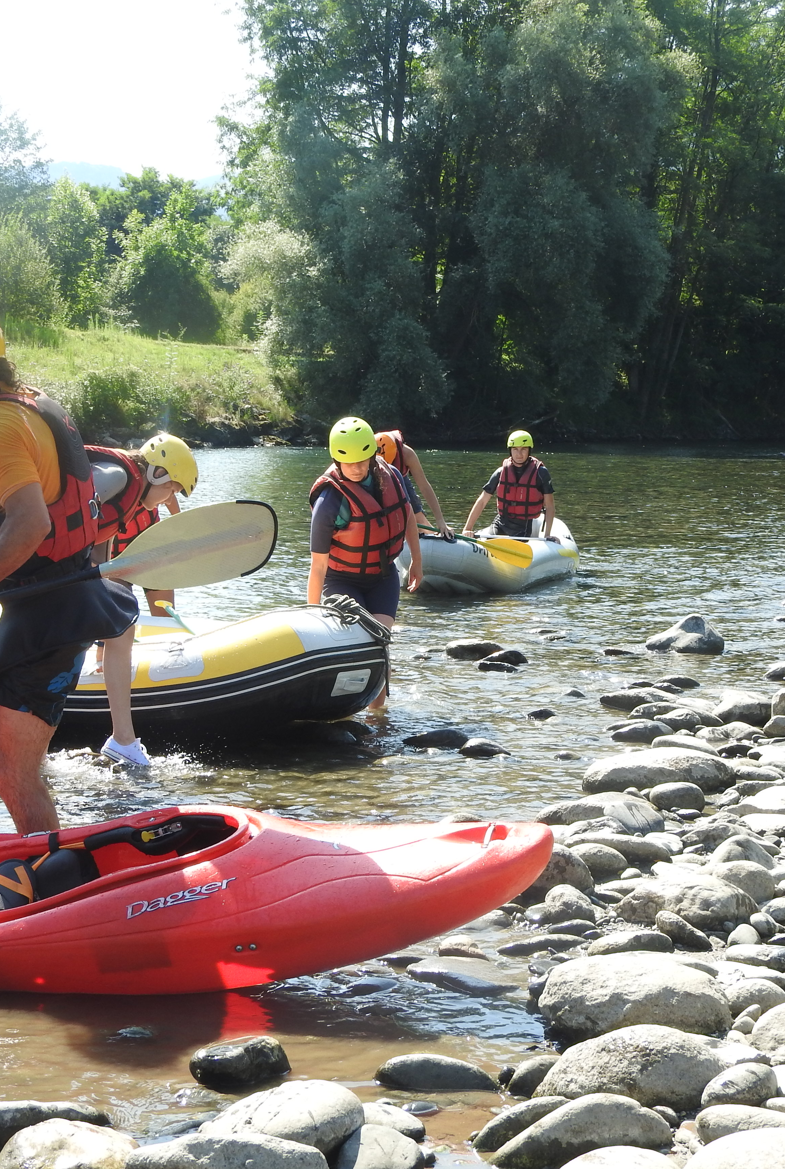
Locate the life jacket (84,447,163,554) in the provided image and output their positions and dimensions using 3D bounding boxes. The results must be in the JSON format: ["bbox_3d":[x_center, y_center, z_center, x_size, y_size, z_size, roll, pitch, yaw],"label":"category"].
[{"bbox_3d":[-1.297,-0.342,9.650,0.520,0.310,0.440,-38,0,7],"label":"life jacket"}]

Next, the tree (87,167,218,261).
[{"bbox_3d":[-9.034,-12.528,85.000,4.900,6.400,4.900,0,4,0],"label":"tree"}]

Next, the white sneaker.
[{"bbox_3d":[-1.100,0.700,9.350,0.250,0.110,0.095,25,6,3],"label":"white sneaker"}]

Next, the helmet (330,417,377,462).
[{"bbox_3d":[-0.188,-0.686,10.700,0.225,0.190,0.270,0,24,2],"label":"helmet"}]

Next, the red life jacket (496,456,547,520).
[{"bbox_3d":[1.079,-0.802,18.900,0.430,0.540,0.300,1,9,8],"label":"red life jacket"}]

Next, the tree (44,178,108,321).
[{"bbox_3d":[-9.123,-9.633,65.000,1.800,4.300,1.800,0,5,0],"label":"tree"}]

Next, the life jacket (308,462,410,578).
[{"bbox_3d":[-0.165,-0.315,10.700,0.460,0.530,0.320,-5,15,-11],"label":"life jacket"}]

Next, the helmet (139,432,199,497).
[{"bbox_3d":[-0.896,-0.477,9.100,0.275,0.190,0.220,45,2,0],"label":"helmet"}]

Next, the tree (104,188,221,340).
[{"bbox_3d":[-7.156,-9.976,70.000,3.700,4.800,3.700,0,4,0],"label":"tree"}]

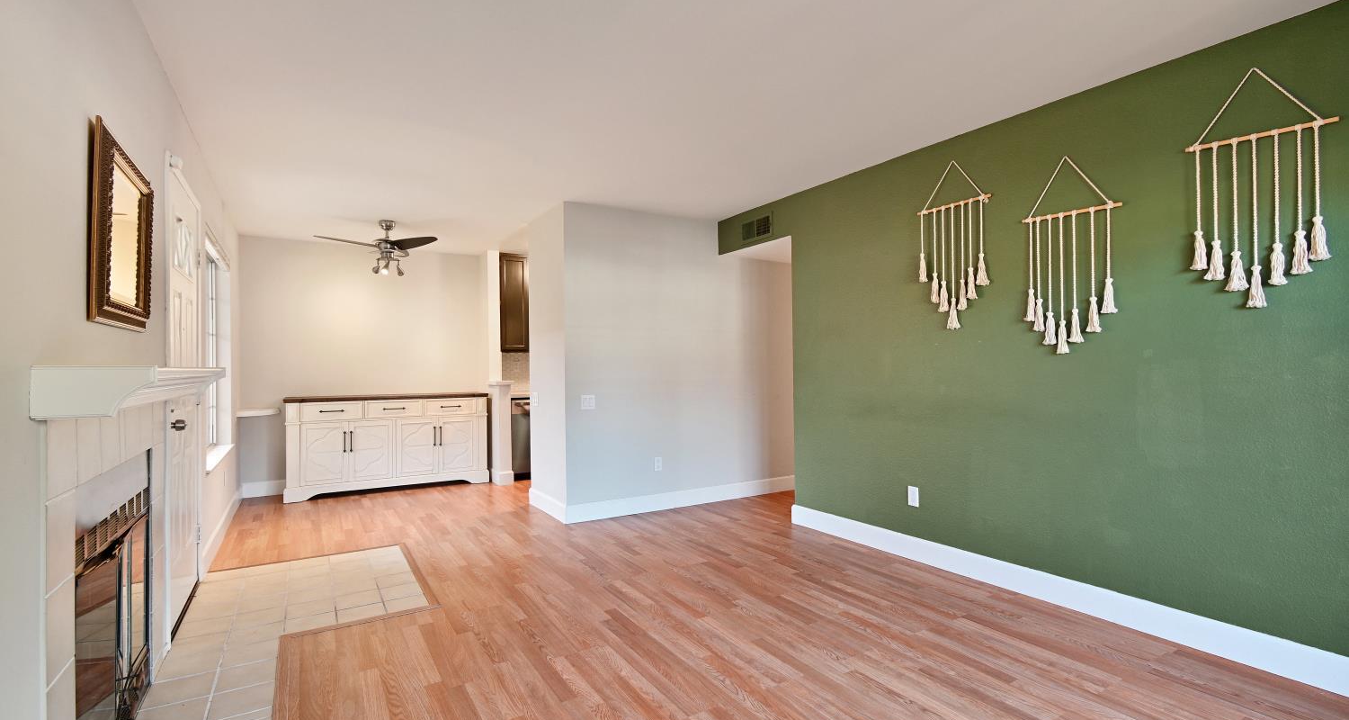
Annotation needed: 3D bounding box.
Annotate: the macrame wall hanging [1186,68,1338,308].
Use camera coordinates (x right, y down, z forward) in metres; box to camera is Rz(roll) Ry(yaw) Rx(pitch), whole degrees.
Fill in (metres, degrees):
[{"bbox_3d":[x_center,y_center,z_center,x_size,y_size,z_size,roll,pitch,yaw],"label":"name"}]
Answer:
[{"bbox_3d":[2.215,-0.654,2.135,0.040,0.915,0.415,0,-1,-34],"label":"macrame wall hanging"}]

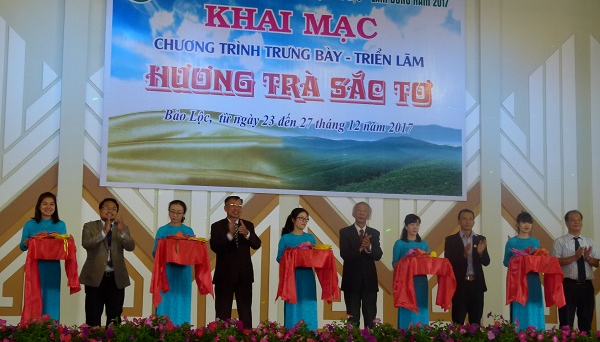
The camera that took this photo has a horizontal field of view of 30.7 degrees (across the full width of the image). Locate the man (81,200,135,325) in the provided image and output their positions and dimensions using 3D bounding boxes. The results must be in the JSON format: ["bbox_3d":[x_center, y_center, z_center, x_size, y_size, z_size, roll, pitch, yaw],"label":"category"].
[{"bbox_3d":[-1.914,1.075,10.669,0.520,1.633,0.420,2,-8,-8],"label":"man"}]

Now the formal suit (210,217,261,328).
[{"bbox_3d":[-0.650,1.171,10.765,0.470,1.448,0.370,3,-7,-17],"label":"formal suit"}]

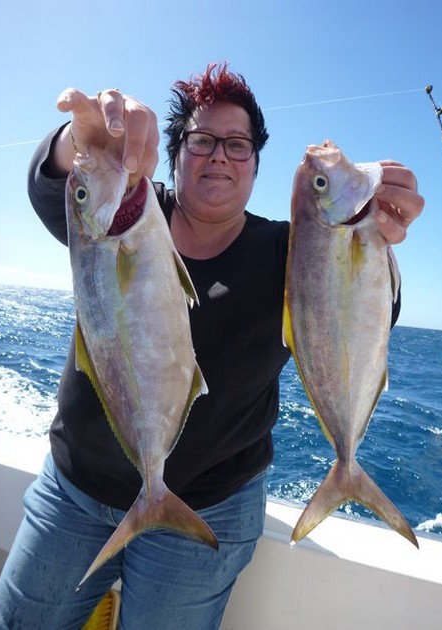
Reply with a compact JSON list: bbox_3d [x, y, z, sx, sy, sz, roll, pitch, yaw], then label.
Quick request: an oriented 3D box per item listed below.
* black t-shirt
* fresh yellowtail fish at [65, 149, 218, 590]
[{"bbox_3d":[-0.022,0.051,0.975,0.648,0.639,0.550,6,0,0],"label":"black t-shirt"},{"bbox_3d":[-0.102,0.057,0.576,0.168,0.494,0.074,-6,1,0],"label":"fresh yellowtail fish"}]

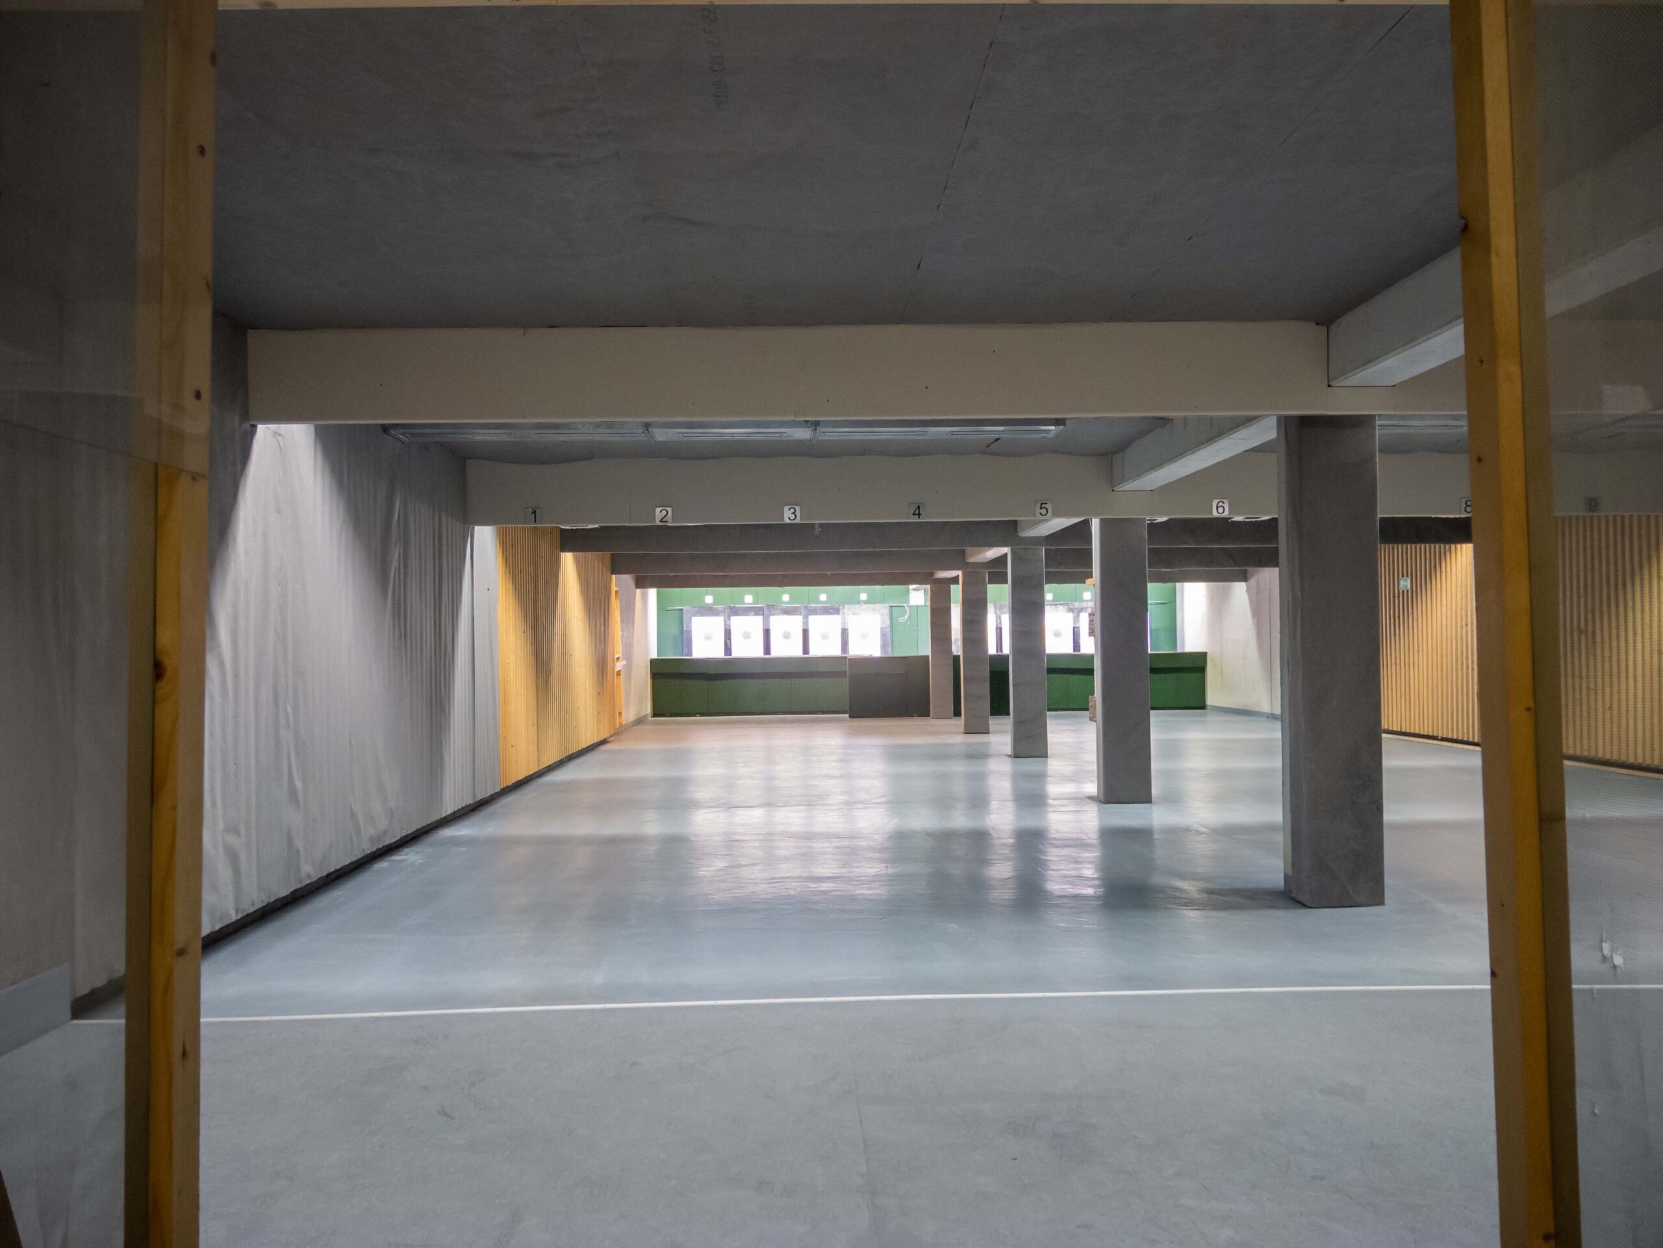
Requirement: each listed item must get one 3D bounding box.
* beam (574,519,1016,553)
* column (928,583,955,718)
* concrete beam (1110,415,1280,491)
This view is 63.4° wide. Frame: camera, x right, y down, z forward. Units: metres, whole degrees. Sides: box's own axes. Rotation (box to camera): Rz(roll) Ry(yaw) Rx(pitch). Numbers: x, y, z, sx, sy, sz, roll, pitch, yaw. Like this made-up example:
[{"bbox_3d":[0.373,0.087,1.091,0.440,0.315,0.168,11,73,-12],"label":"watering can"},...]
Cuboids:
[{"bbox_3d":[-0.407,-1.026,15.039,5.151,0.450,0.300,-1,-1,-2],"label":"beam"},{"bbox_3d":[1.924,0.480,23.609,0.374,2.322,0.335,-1,-1,-2],"label":"column"},{"bbox_3d":[2.473,-1.248,8.727,0.323,0.300,3.994,-1,-1,-2],"label":"concrete beam"}]

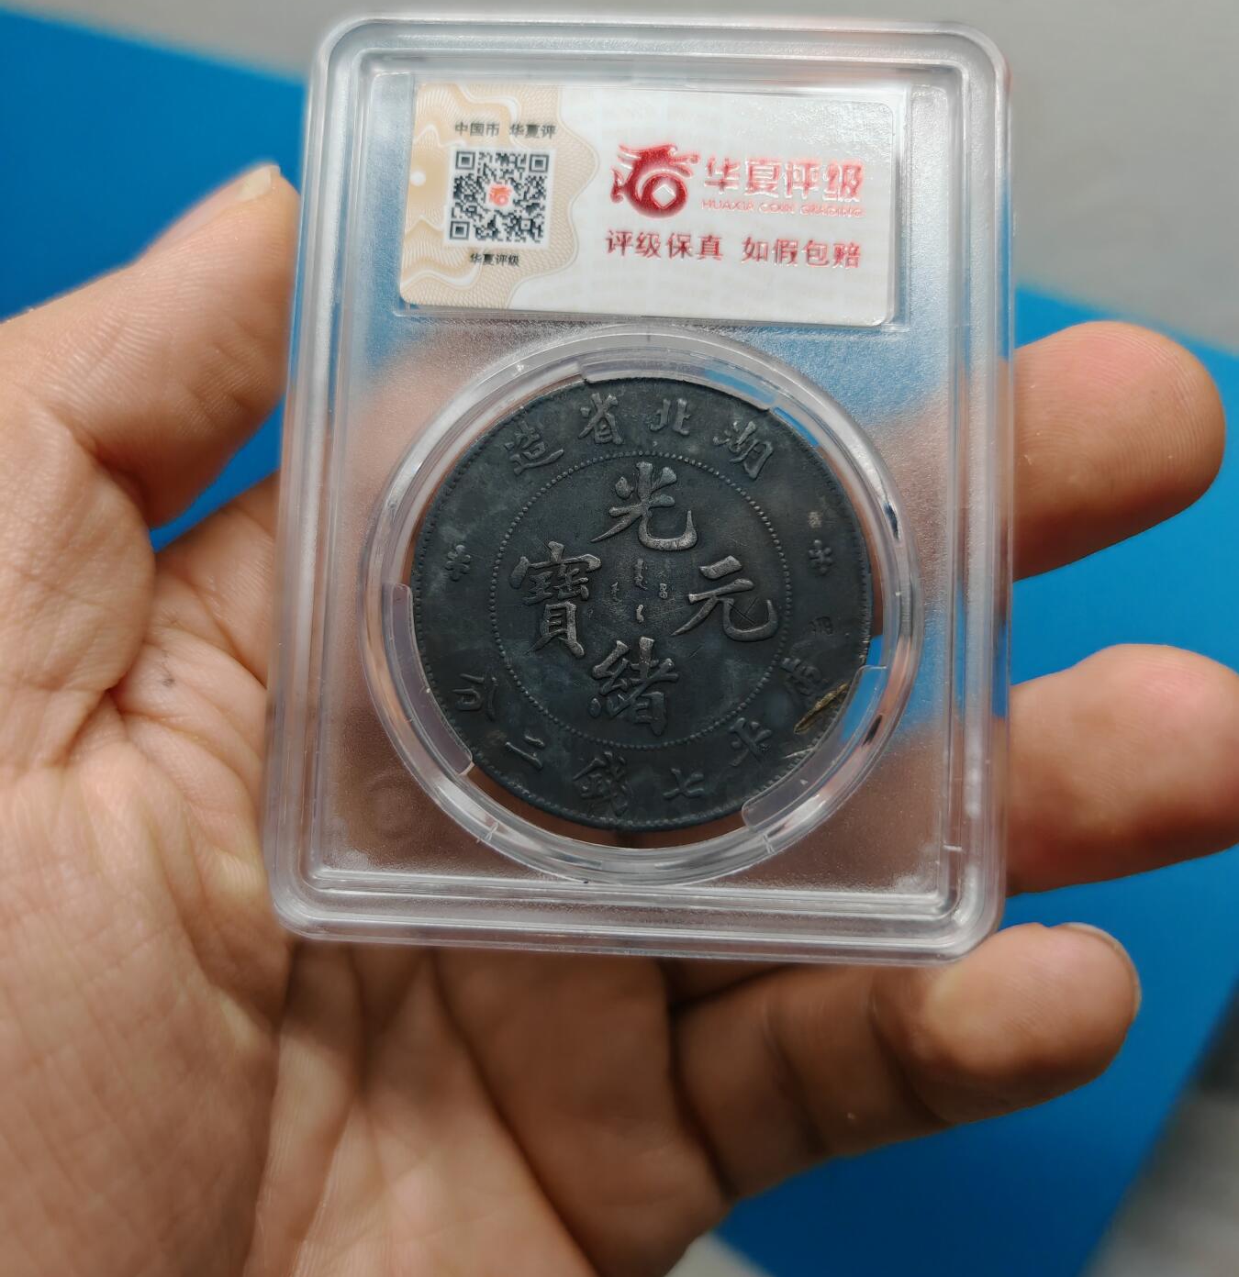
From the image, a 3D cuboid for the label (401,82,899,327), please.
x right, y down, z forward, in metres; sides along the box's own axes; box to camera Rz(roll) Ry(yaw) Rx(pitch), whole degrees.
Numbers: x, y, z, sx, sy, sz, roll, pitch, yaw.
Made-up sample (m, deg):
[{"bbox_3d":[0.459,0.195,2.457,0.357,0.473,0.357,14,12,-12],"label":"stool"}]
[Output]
[{"bbox_3d":[0.003,-0.038,0.114,0.043,0.001,0.021,2,83,1],"label":"label"}]

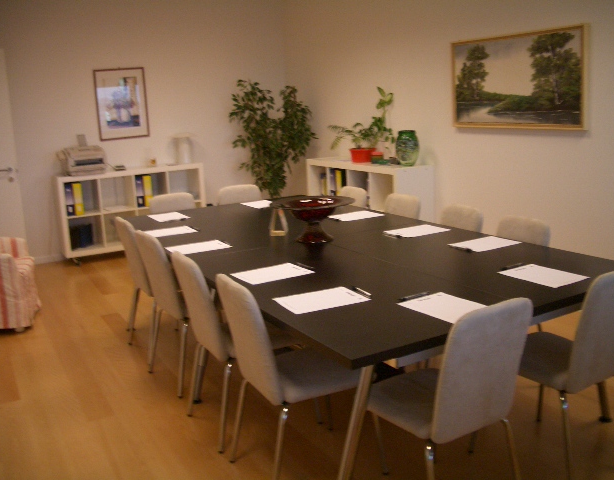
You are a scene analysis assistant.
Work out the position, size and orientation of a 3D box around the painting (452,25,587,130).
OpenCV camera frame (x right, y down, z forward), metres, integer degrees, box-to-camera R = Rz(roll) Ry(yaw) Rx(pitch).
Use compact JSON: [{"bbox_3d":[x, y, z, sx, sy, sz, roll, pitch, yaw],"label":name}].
[{"bbox_3d":[1.482,-1.139,4.664,0.045,0.655,1.210,-9,14,-29],"label":"painting"}]

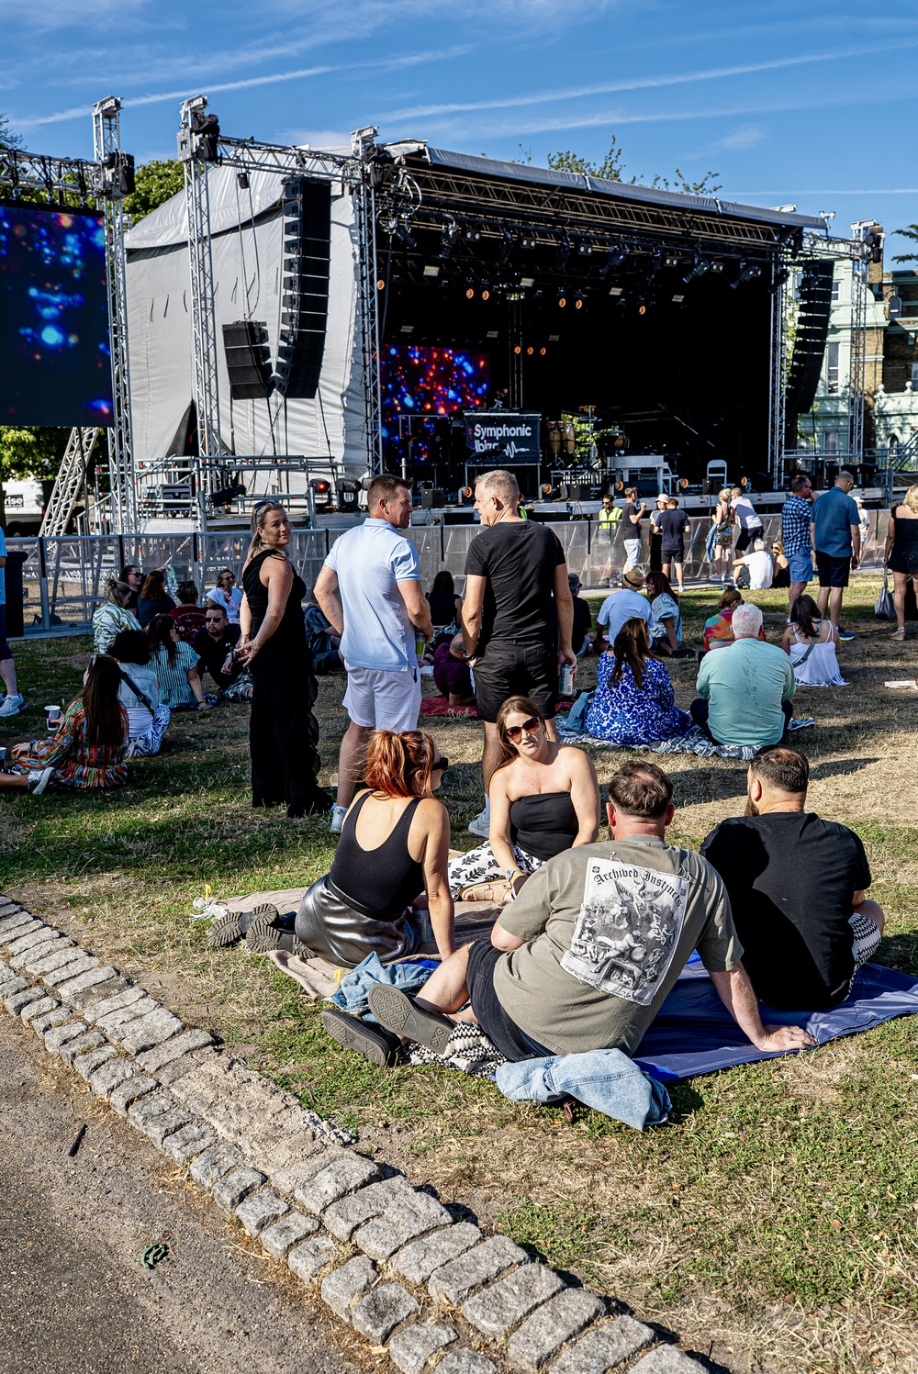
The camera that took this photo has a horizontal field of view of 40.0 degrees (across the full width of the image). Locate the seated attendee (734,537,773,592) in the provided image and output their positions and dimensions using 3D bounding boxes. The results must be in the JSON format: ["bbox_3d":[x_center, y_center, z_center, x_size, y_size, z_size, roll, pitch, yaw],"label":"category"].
[{"bbox_3d":[4.962,-2.124,21.559,0.750,0.880,0.550,5,11,37],"label":"seated attendee"}]

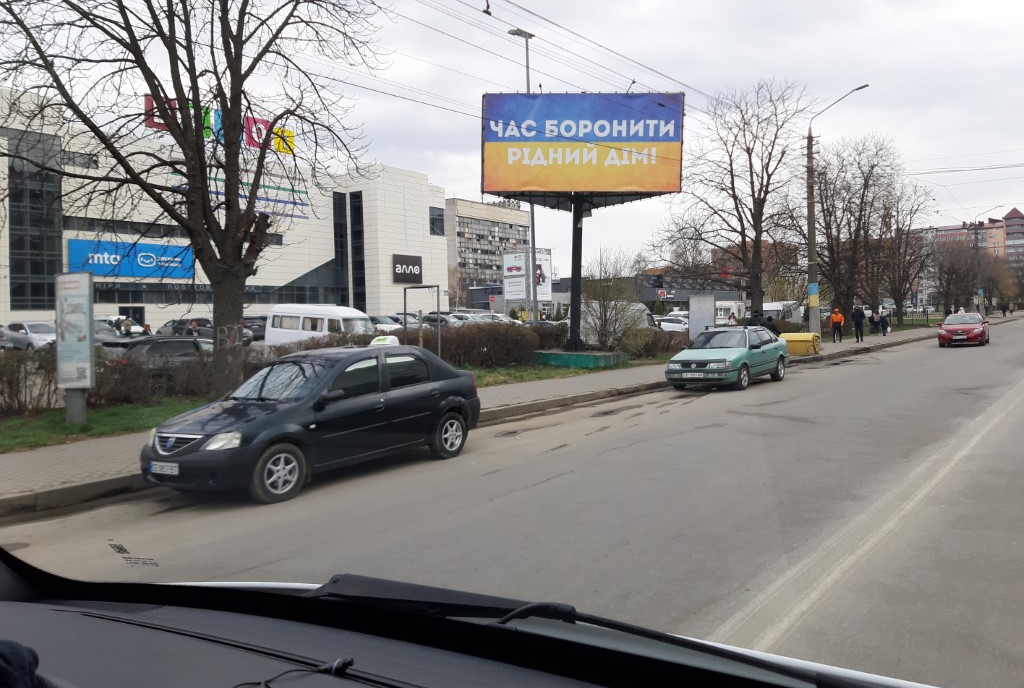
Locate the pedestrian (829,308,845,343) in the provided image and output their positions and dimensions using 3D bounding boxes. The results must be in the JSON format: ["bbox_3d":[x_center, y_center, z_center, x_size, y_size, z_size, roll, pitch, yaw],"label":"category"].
[{"bbox_3d":[15.845,-0.879,39.000,0.600,1.680,0.420,-1,2,30],"label":"pedestrian"}]

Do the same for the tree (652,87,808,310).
[{"bbox_3d":[11.648,-7.020,42.000,8.200,13.400,8.000,-1,2,0],"label":"tree"}]

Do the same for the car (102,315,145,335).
[{"bbox_3d":[-25.072,-0.783,50.000,4.500,1.800,1.850,-1,2,30],"label":"car"}]

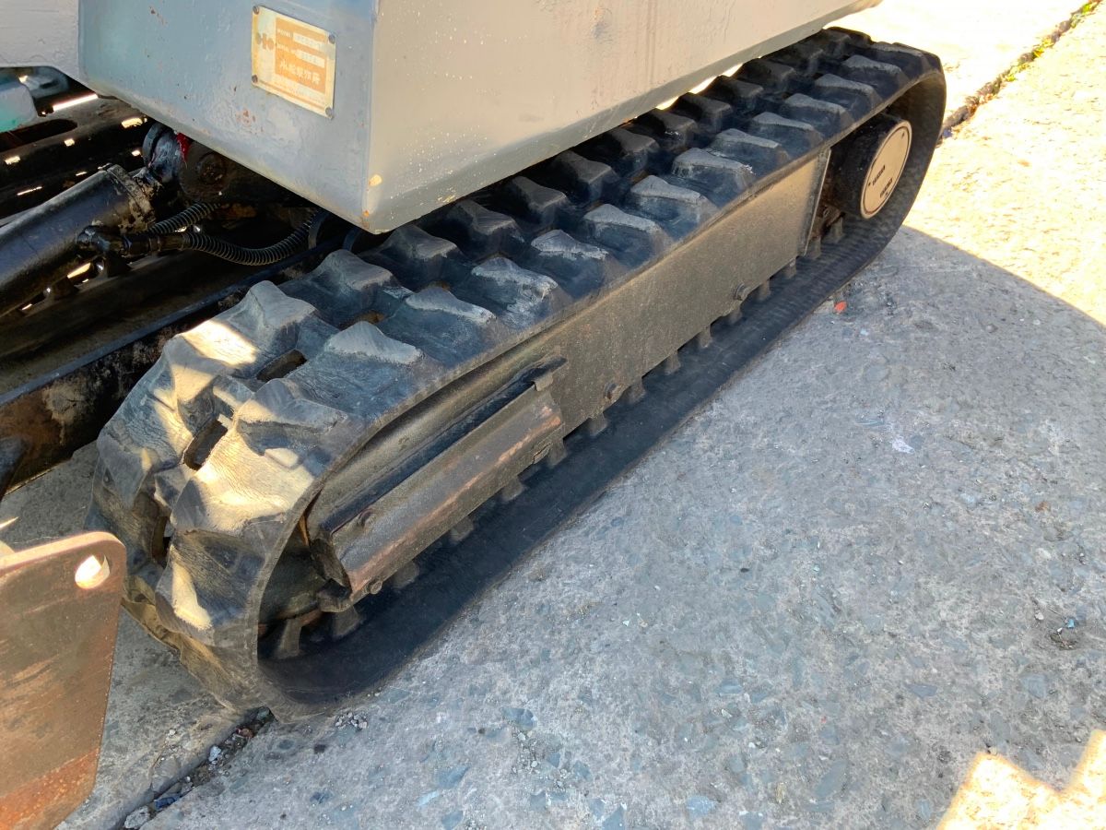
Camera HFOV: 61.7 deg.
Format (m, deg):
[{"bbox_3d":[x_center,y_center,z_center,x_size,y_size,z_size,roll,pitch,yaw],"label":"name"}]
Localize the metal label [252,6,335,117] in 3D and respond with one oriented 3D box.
[{"bbox_3d":[-0.259,-0.351,0.920,0.128,0.078,0.003,29,35,28],"label":"metal label"}]

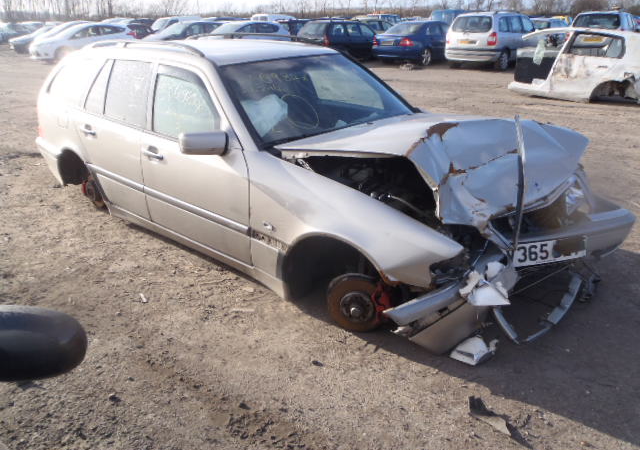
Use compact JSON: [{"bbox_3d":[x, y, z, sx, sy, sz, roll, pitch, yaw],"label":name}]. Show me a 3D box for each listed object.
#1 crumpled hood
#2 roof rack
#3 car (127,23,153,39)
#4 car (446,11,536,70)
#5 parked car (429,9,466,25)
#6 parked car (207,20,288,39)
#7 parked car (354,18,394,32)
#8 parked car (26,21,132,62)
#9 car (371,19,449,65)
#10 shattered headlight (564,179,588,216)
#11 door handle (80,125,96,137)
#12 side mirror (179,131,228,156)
[{"bbox_3d":[0.658,-0.359,2.789,1.130,0.420,1.420,18,28,39],"label":"crumpled hood"},{"bbox_3d":[-1.259,-1.213,3.532,1.560,0.090,0.050,18,28,39],"label":"roof rack"},{"bbox_3d":[-9.005,-9.205,25.674,1.740,1.440,4.300,18,28,39],"label":"car"},{"bbox_3d":[5.923,-6.084,17.034,1.740,1.670,4.300,18,28,38],"label":"car"},{"bbox_3d":[7.927,-10.913,28.839,4.700,1.960,1.850,-19,28,-39],"label":"parked car"},{"bbox_3d":[-3.252,-7.356,20.733,1.730,1.470,4.150,19,29,41],"label":"parked car"},{"bbox_3d":[2.579,-9.862,26.858,1.730,1.550,4.350,18,28,38],"label":"parked car"},{"bbox_3d":[-9.713,-7.547,21.411,1.790,1.470,4.300,17,28,38],"label":"parked car"},{"bbox_3d":[3.817,-6.449,18.264,4.520,1.430,1.730,-20,29,-41],"label":"car"},{"bbox_3d":[1.462,-0.159,2.952,0.120,0.190,0.170,18,28,39],"label":"shattered headlight"},{"bbox_3d":[-1.699,-0.684,3.780,0.195,0.055,0.045,18,28,40],"label":"door handle"},{"bbox_3d":[-0.597,-0.427,2.672,0.225,0.125,0.115,-17,27,-36],"label":"side mirror"}]

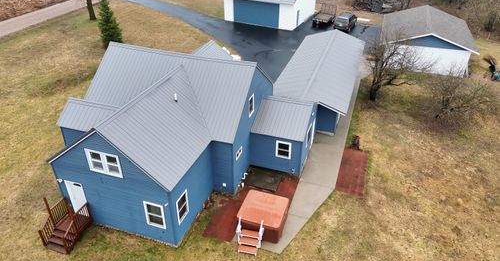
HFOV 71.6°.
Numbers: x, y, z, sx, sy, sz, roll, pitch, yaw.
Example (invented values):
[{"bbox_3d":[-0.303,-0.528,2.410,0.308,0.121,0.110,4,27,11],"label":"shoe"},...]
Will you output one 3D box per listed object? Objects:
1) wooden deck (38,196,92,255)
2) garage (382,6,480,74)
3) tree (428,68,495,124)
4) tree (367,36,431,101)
[{"bbox_3d":[-8.294,4.144,15.547,1.400,1.750,1.900,11,35,16],"label":"wooden deck"},{"bbox_3d":[18.904,-10.332,37.630,8.786,3.695,12.236,12,34,18],"label":"garage"},{"bbox_3d":[15.647,-2.663,25.649,4.536,3.468,4.536,11,34,16],"label":"tree"},{"bbox_3d":[10.708,-4.254,25.216,4.500,4.700,4.300,11,35,16],"label":"tree"}]

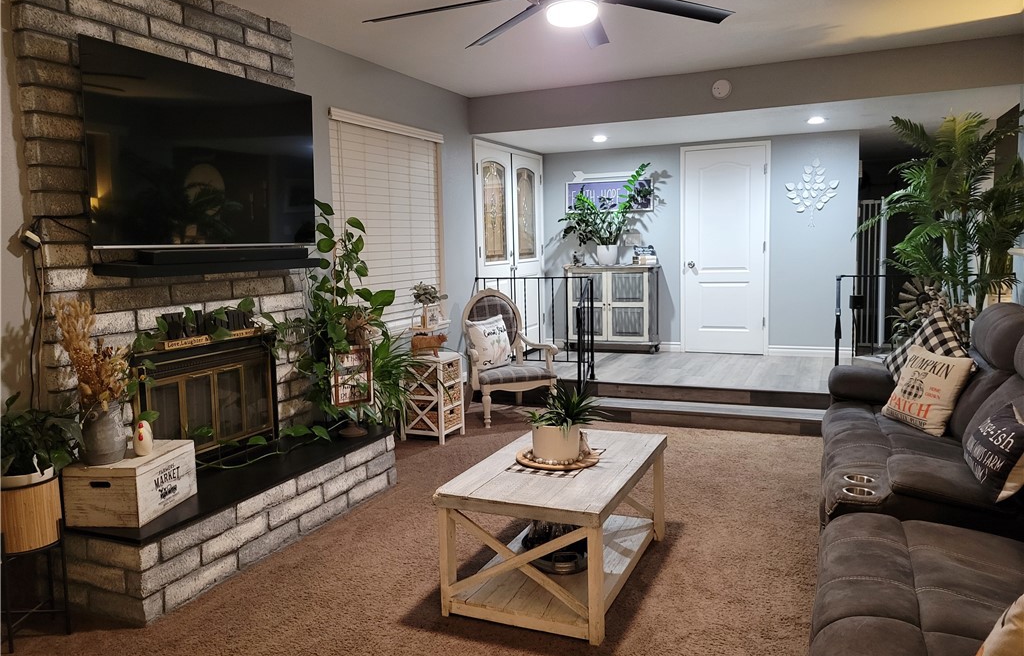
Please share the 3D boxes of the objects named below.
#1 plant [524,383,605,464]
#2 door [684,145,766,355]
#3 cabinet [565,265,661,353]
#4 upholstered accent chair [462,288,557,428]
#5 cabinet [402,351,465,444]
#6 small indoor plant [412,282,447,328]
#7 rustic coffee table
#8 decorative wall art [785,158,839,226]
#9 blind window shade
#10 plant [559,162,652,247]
[{"bbox_3d":[0.227,0.382,3.250,0.350,0.330,0.340,-2,6,0],"label":"plant"},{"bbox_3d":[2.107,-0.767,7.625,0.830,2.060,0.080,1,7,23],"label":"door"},{"bbox_3d":[1.045,-0.184,7.992,0.960,0.895,0.330,1,7,23],"label":"cabinet"},{"bbox_3d":[-0.073,0.204,6.271,0.660,1.030,0.690,-4,7,-24],"label":"upholstered accent chair"},{"bbox_3d":[-0.580,0.511,5.623,0.348,0.592,0.300,1,7,23],"label":"cabinet"},{"bbox_3d":[-0.592,-0.159,5.545,0.240,0.330,0.240,-2,6,0],"label":"small indoor plant"},{"bbox_3d":[0.221,0.806,3.261,0.650,0.485,1.090,1,7,23],"label":"rustic coffee table"},{"bbox_3d":[2.826,-1.273,7.250,0.470,0.625,0.030,1,7,23],"label":"decorative wall art"},{"bbox_3d":[-0.828,-0.711,5.503,0.070,1.470,1.440,1,7,23],"label":"blind window shade"},{"bbox_3d":[0.931,-1.228,7.726,0.940,0.800,0.560,1,7,23],"label":"plant"}]

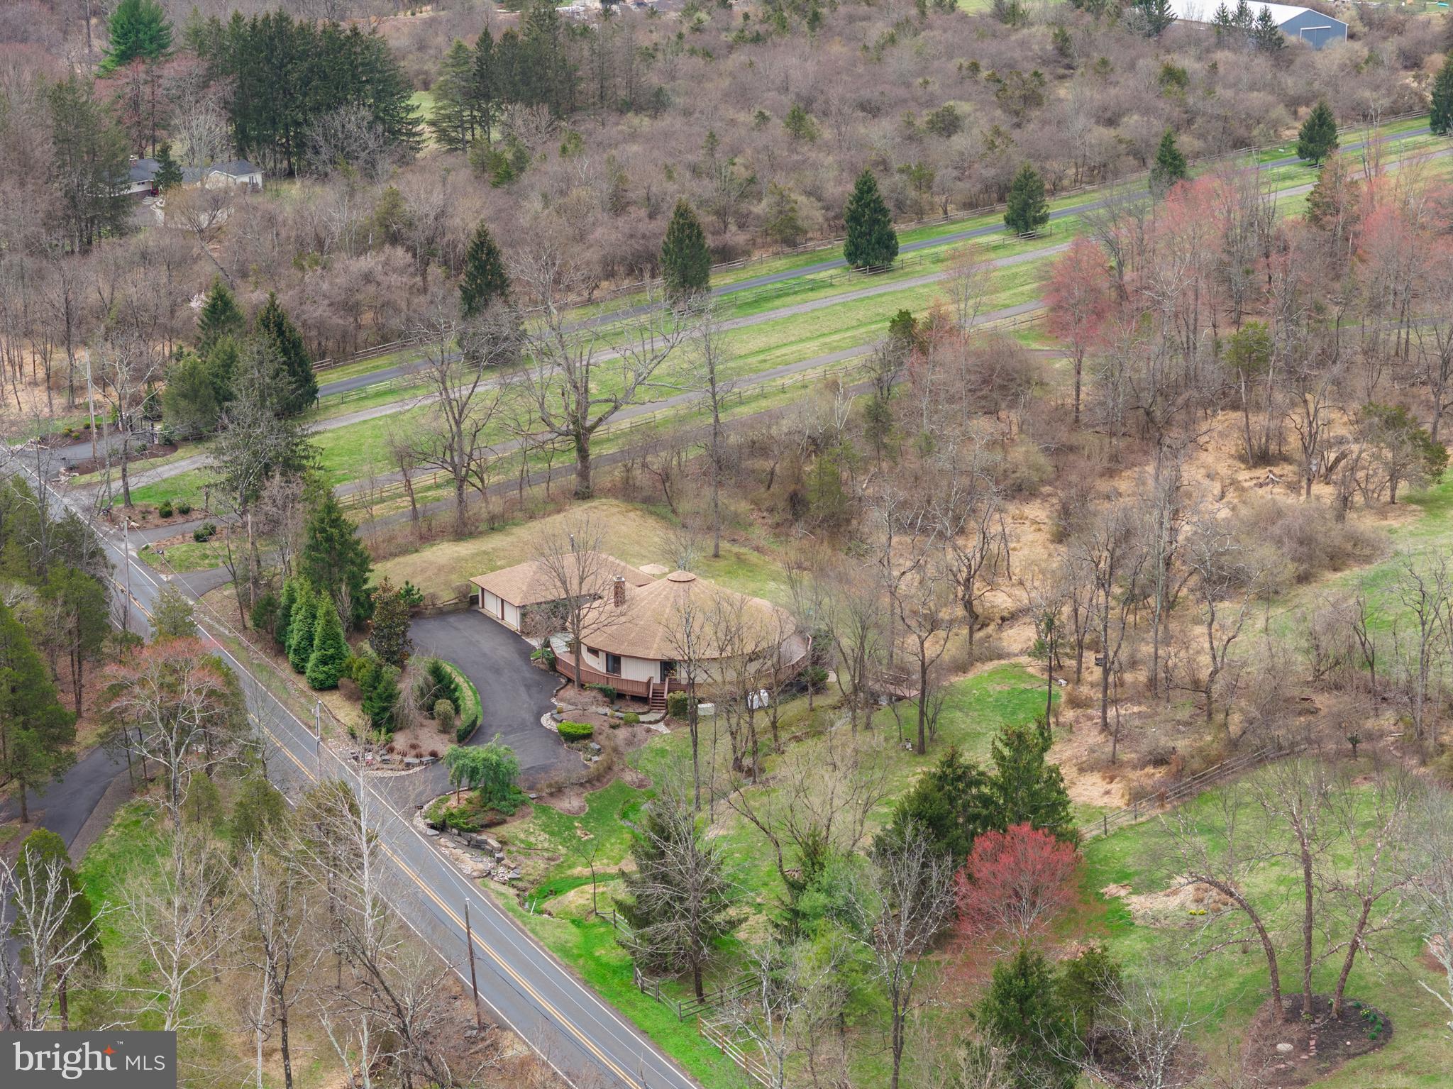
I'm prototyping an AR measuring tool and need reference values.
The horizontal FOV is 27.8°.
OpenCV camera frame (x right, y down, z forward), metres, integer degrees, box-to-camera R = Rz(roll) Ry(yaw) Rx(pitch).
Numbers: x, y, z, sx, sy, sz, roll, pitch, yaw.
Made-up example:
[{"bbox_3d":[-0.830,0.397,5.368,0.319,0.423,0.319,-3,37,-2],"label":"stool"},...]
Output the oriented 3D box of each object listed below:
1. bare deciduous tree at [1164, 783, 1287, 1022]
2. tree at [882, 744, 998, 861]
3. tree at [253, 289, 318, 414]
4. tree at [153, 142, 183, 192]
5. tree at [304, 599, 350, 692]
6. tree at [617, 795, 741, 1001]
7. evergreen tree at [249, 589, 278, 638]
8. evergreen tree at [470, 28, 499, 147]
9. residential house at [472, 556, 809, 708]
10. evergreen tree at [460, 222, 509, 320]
[{"bbox_3d":[30.240,21.720,178.250,7.510,15.540,6.380,0,17,0],"label":"bare deciduous tree"},{"bbox_3d":[13.990,18.410,190.410,7.500,11.300,7.300,0,17,0],"label":"tree"},{"bbox_3d":[-48.060,-20.820,314.230,7.200,12.600,7.200,0,17,0],"label":"tree"},{"bbox_3d":[-85.422,-57.739,449.016,4.690,7.770,4.690,-3,17,-10],"label":"tree"},{"bbox_3d":[-33.280,7.960,244.650,3.690,7.580,3.690,0,17,0],"label":"tree"},{"bbox_3d":[-3.020,20.860,182.350,8.000,12.000,7.700,0,17,0],"label":"tree"},{"bbox_3d":[-38.510,5.642,245.160,2.560,3.890,2.560,-3,17,-9],"label":"evergreen tree"},{"bbox_3d":[-39.190,-74.960,481.230,4.900,19.400,4.900,0,17,0],"label":"evergreen tree"},{"bbox_3d":[-6.711,4.492,241.663,20.260,8.100,31.910,-10,19,-30],"label":"residential house"},{"bbox_3d":[-27.260,-28.720,335.970,7.000,16.000,7.000,0,17,0],"label":"evergreen tree"}]

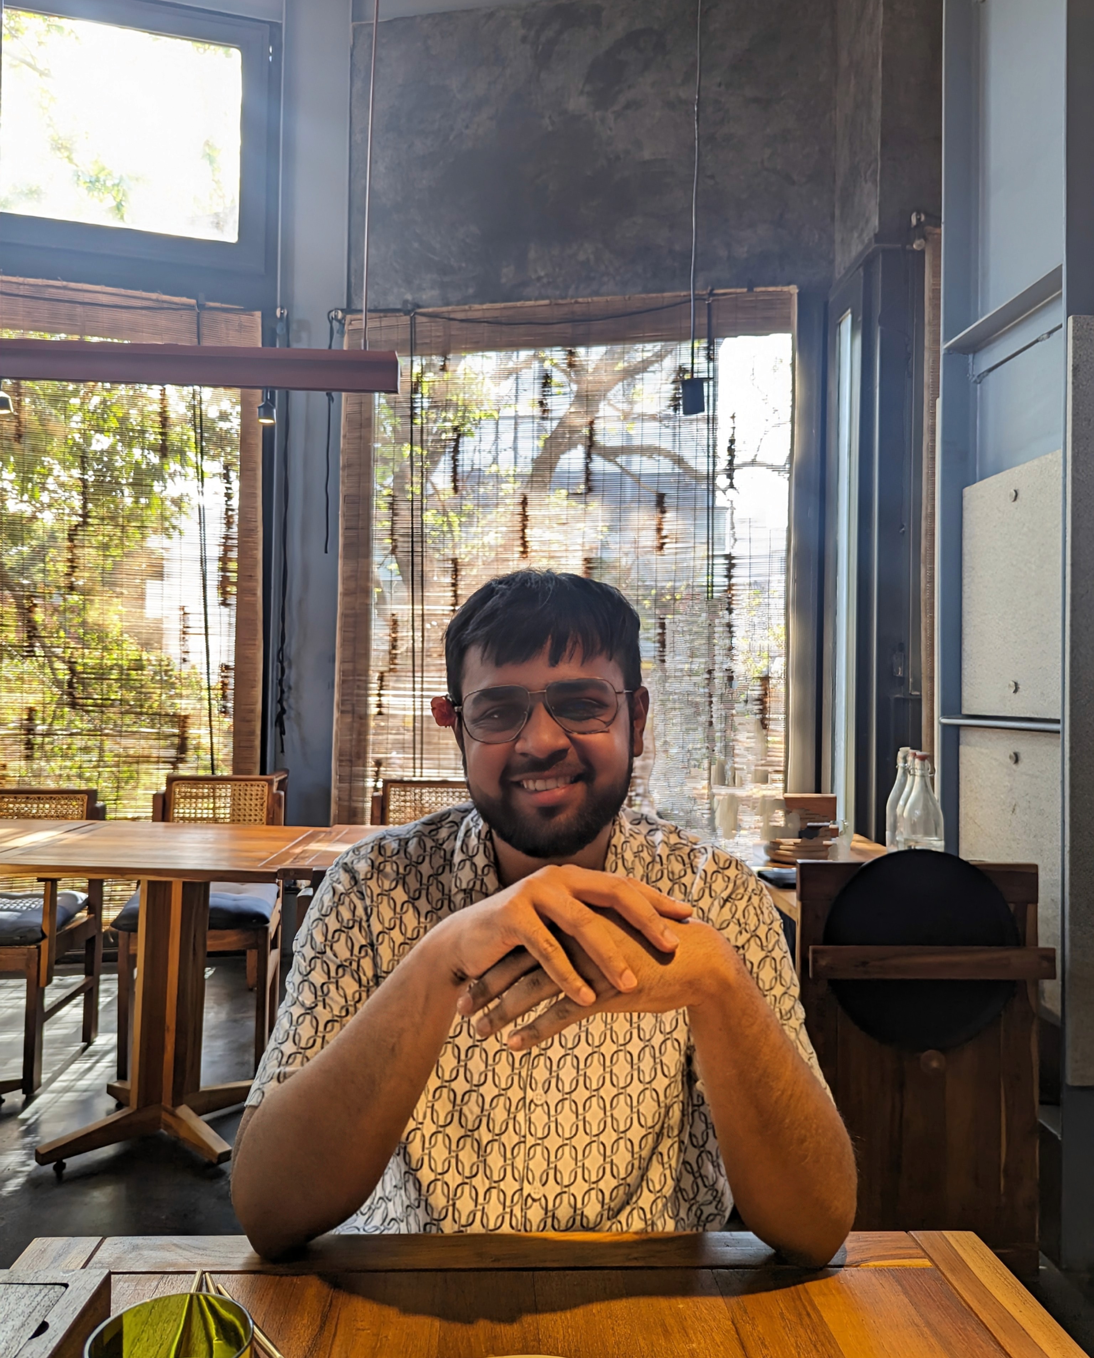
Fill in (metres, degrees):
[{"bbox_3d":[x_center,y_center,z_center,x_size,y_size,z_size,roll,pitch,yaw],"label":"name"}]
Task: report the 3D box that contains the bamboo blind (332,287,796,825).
[{"bbox_3d":[0.050,-0.347,4.130,1.880,2.500,0.060,1,-1,11],"label":"bamboo blind"}]

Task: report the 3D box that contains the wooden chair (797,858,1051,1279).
[{"bbox_3d":[0.750,0.785,2.160,0.490,0.830,0.420,1,-1,-2],"label":"wooden chair"}]

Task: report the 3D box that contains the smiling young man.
[{"bbox_3d":[0.000,0.504,0.830,0.500,1.200,0.600,1,-1,-2],"label":"smiling young man"}]

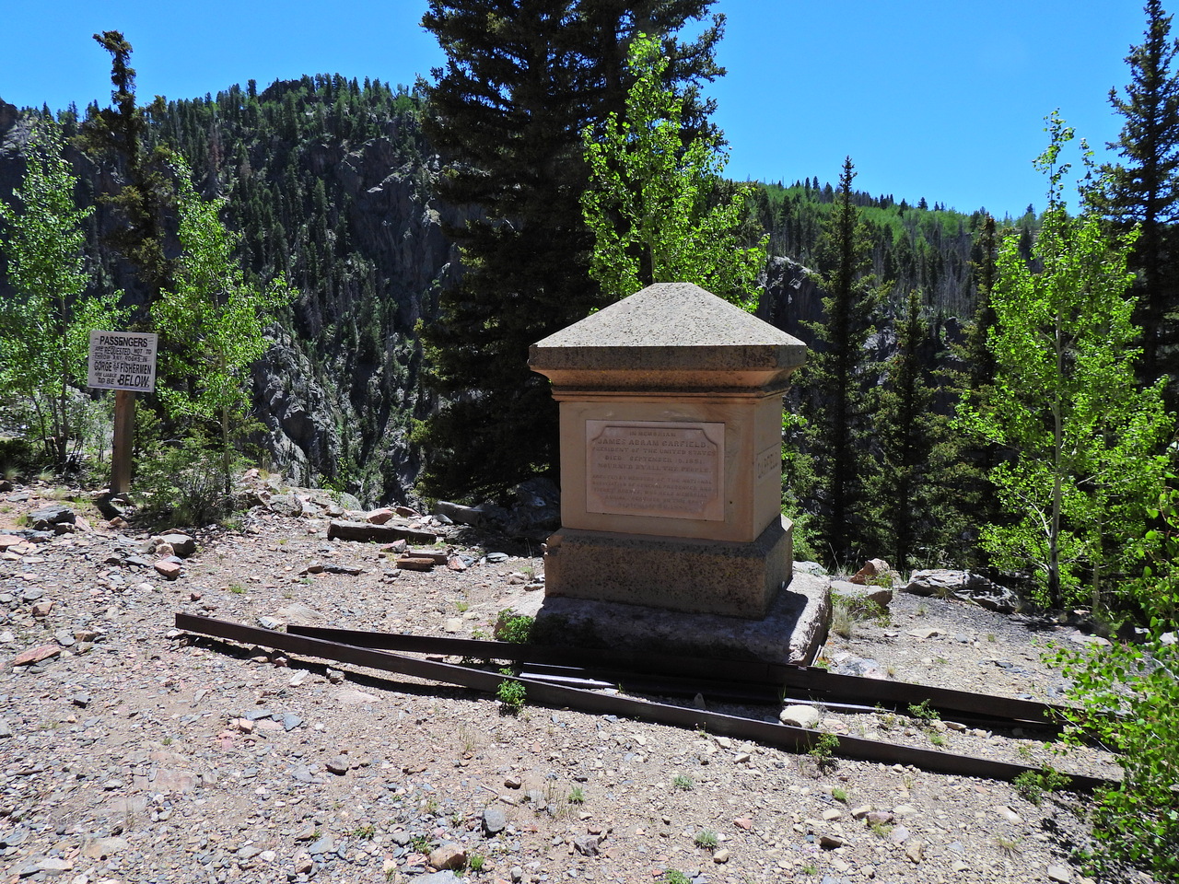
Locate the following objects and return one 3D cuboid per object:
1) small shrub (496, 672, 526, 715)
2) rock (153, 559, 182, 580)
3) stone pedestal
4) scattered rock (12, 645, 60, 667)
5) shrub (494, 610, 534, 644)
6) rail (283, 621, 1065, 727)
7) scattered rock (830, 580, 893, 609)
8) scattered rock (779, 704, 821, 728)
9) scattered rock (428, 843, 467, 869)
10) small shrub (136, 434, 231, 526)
[{"bbox_3d":[-0.483,1.510,4.991,0.170,0.210,0.160,-1,6,-6],"label":"small shrub"},{"bbox_3d":[-4.156,1.265,8.052,0.265,0.135,0.220,-3,6,-28],"label":"rock"},{"bbox_3d":[0.672,-0.041,6.237,1.692,2.281,1.495,2,6,22],"label":"stone pedestal"},{"bbox_3d":[-3.983,1.512,5.855,0.130,0.075,0.320,3,6,29],"label":"scattered rock"},{"bbox_3d":[-0.563,1.377,6.178,0.280,0.240,0.240,-1,6,-5],"label":"shrub"},{"bbox_3d":[0.249,1.454,5.356,5.083,0.140,0.180,1,6,17],"label":"rail"},{"bbox_3d":[2.338,1.314,6.988,0.520,0.170,0.330,2,6,19],"label":"scattered rock"},{"bbox_3d":[1.217,1.582,4.722,0.225,0.100,0.150,1,6,15],"label":"scattered rock"},{"bbox_3d":[-0.602,1.733,3.446,0.150,0.075,0.105,-1,6,-11],"label":"scattered rock"},{"bbox_3d":[-5.543,0.477,11.070,1.150,1.120,1.000,-3,6,-27],"label":"small shrub"}]

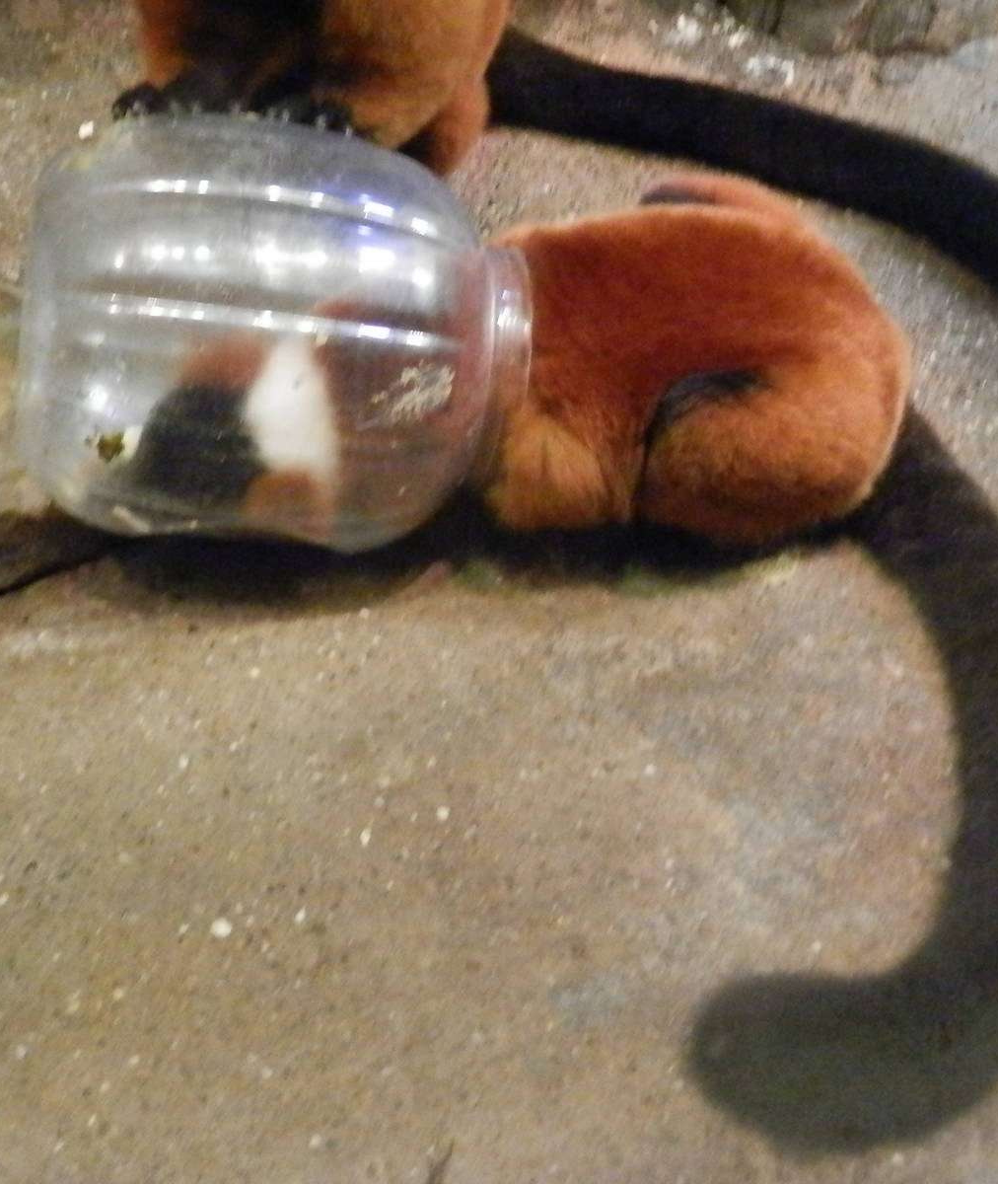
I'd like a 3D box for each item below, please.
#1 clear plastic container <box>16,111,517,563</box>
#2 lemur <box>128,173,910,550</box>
[{"bbox_3d":[-0.121,-0.140,0.830,0.270,0.231,0.231,5,45,-9],"label":"clear plastic container"},{"bbox_3d":[0.019,-0.157,1.010,0.500,0.210,0.220,0,45,0],"label":"lemur"}]

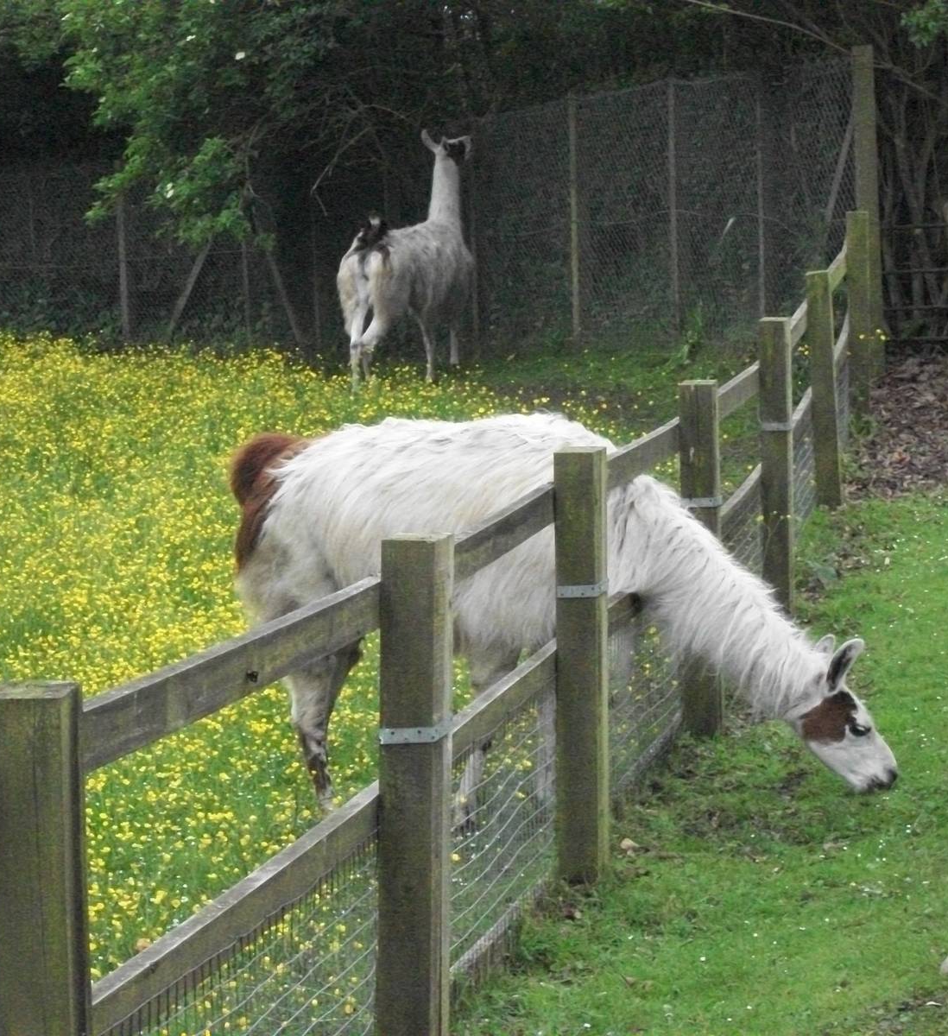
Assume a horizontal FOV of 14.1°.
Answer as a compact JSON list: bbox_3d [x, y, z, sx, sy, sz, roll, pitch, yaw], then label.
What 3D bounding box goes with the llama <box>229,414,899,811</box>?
[{"bbox_3d":[0.245,0.287,10.550,1.800,1.140,0.480,0,7,7],"label":"llama"}]

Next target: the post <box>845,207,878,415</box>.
[{"bbox_3d":[2.009,-1.073,20.000,0.108,1.070,0.105,0,7,12],"label":"post"}]

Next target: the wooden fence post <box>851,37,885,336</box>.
[{"bbox_3d":[2.238,-1.766,21.800,0.130,1.850,0.130,0,7,12],"label":"wooden fence post"}]

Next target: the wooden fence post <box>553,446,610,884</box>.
[{"bbox_3d":[0.282,0.382,9.850,0.108,1.100,0.105,0,7,12],"label":"wooden fence post"}]

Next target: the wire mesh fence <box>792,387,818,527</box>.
[{"bbox_3d":[1.383,-0.166,16.000,0.050,0.720,2.550,0,7,9],"label":"wire mesh fence"}]

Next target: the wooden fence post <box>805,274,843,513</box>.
[{"bbox_3d":[1.591,-0.586,17.400,0.108,1.080,0.105,0,7,12],"label":"wooden fence post"}]

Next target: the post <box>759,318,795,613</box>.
[{"bbox_3d":[1.158,-0.200,14.650,0.108,1.110,0.105,0,7,12],"label":"post"}]

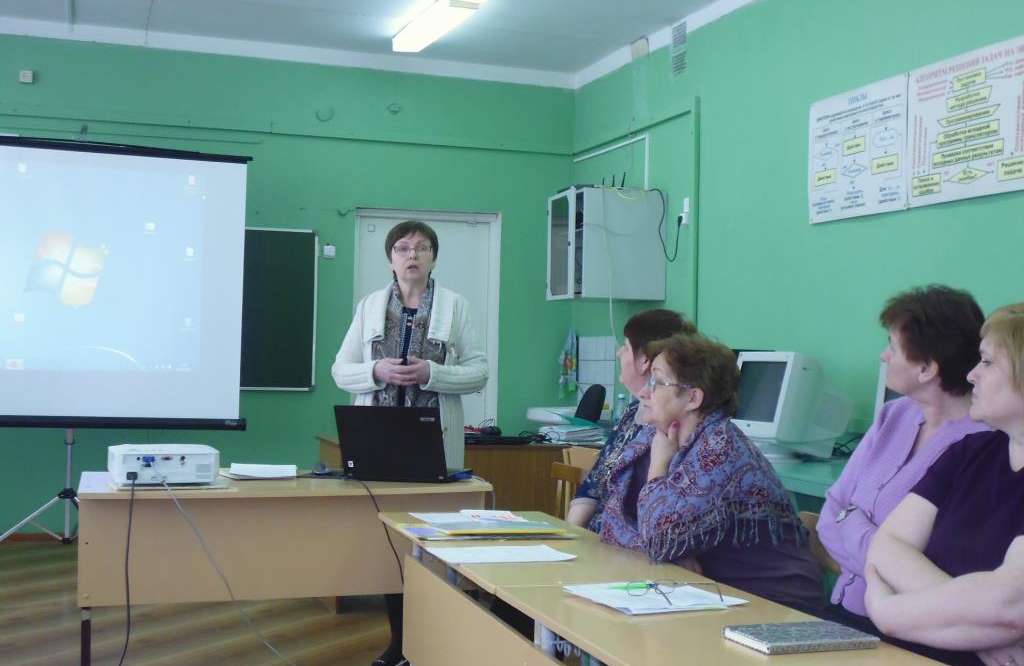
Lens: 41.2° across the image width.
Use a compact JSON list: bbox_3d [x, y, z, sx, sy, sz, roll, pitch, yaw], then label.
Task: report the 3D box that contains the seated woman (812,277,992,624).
[{"bbox_3d":[0.727,0.542,2.796,0.720,1.280,0.520,2,-2,-27],"label":"seated woman"}]

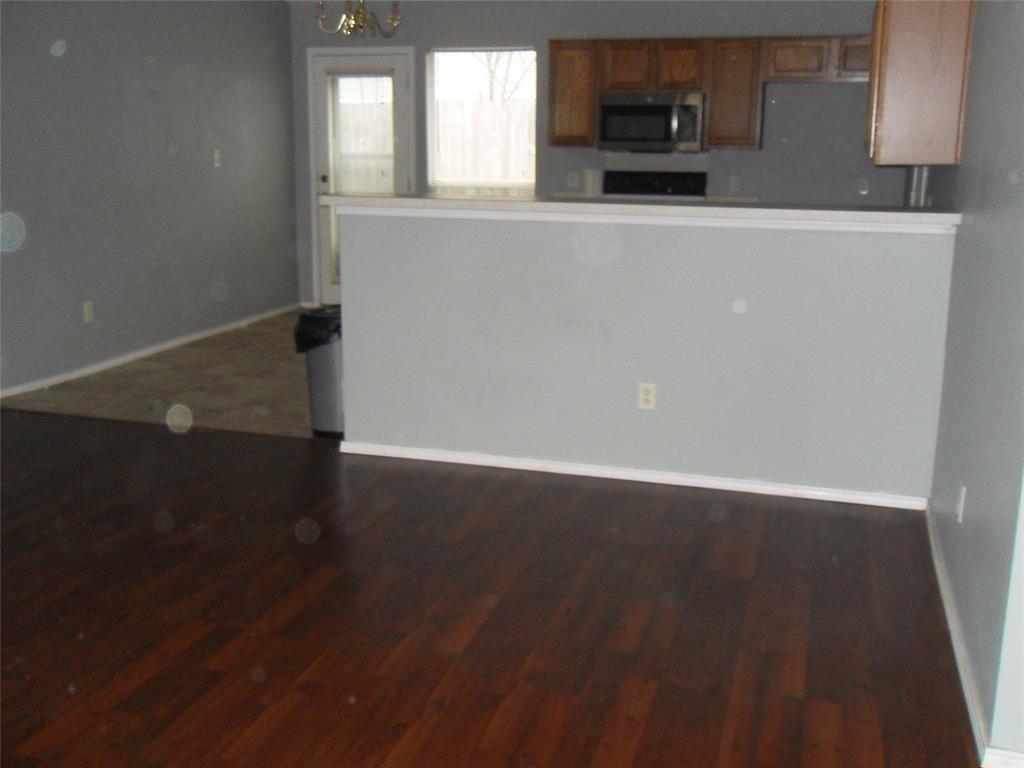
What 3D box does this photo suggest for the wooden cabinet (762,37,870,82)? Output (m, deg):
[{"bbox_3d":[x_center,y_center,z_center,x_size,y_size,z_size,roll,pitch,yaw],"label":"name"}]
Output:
[{"bbox_3d":[2.225,-2.231,7.148,0.920,0.300,0.320,4,14,17],"label":"wooden cabinet"}]

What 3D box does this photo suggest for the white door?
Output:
[{"bbox_3d":[-1.224,-1.669,8.582,0.941,2.127,0.090,4,14,17],"label":"white door"}]

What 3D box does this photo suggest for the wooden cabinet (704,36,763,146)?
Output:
[{"bbox_3d":[1.588,-2.063,7.393,0.412,0.747,0.320,4,14,17],"label":"wooden cabinet"}]

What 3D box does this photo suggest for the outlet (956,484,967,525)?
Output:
[{"bbox_3d":[1.355,0.368,3.110,0.015,0.115,0.072,4,14,17],"label":"outlet"}]

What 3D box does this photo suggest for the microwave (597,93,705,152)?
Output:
[{"bbox_3d":[1.042,-1.911,7.562,0.757,0.411,0.400,4,14,17],"label":"microwave"}]

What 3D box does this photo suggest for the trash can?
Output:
[{"bbox_3d":[-0.831,-0.070,5.102,0.320,0.620,0.330,4,14,17],"label":"trash can"}]

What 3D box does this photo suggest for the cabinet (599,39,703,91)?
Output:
[{"bbox_3d":[1.032,-2.299,7.517,0.756,0.352,0.320,4,14,17],"label":"cabinet"}]

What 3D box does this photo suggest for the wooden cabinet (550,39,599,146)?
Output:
[{"bbox_3d":[0.497,-2.149,7.725,0.363,0.747,0.320,4,14,17],"label":"wooden cabinet"}]

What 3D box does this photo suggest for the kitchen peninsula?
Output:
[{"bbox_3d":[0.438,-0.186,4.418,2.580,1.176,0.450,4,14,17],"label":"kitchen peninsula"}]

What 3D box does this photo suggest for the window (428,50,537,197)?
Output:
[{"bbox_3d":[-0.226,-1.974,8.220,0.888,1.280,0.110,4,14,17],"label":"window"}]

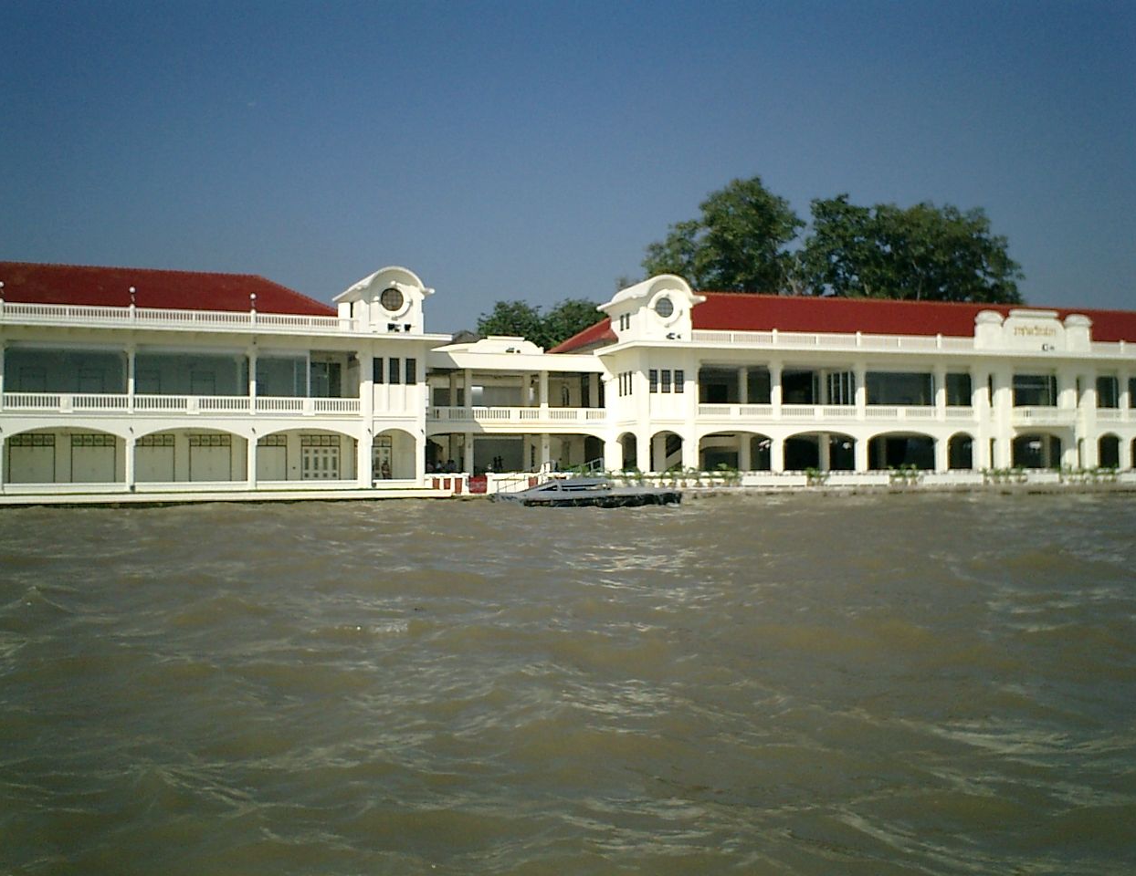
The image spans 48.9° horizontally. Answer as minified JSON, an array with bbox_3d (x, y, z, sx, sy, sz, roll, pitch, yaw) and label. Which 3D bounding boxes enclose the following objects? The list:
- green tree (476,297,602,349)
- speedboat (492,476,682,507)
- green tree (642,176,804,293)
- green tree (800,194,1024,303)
[{"bbox_3d":[-2.390,-4.760,111.000,12.000,15.390,11.000,0,0,0],"label":"green tree"},{"bbox_3d":[0.940,2.720,62.500,8.900,1.550,3.000,0,0,-16],"label":"speedboat"},{"bbox_3d":[13.380,-9.890,108.000,14.300,25.600,13.500,0,0,0],"label":"green tree"},{"bbox_3d":[30.270,-9.290,110.000,19.500,24.430,17.000,0,0,0],"label":"green tree"}]

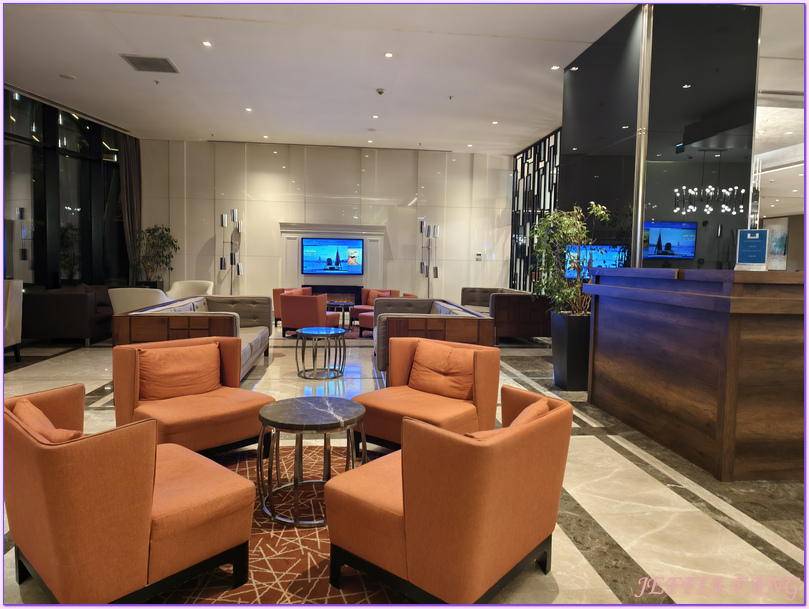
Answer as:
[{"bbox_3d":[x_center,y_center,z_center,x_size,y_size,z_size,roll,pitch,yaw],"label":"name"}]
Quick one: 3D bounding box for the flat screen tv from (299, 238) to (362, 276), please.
[{"bbox_3d":[-1.491,-0.990,11.238,1.283,0.753,0.070,1,4,-7],"label":"flat screen tv"}]

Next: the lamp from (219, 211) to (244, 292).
[{"bbox_3d":[-3.768,-0.919,11.756,0.494,2.312,0.460,1,4,-5],"label":"lamp"}]

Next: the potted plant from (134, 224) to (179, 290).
[{"bbox_3d":[-5.341,-0.746,11.598,0.920,1.940,0.897,1,4,-5],"label":"potted plant"}]

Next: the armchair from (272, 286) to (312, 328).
[{"bbox_3d":[-1.942,0.068,9.947,0.685,0.716,0.664,5,6,40],"label":"armchair"}]

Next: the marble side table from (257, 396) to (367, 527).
[{"bbox_3d":[-0.436,0.729,2.577,0.498,0.460,0.498,1,4,-5],"label":"marble side table"}]

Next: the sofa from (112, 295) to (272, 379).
[{"bbox_3d":[-1.951,0.359,5.452,0.940,0.732,2.438,0,4,-8],"label":"sofa"}]

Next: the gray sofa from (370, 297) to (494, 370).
[{"bbox_3d":[0.167,0.381,5.631,0.940,0.732,2.438,1,4,-4],"label":"gray sofa"}]

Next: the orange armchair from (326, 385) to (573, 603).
[{"bbox_3d":[0.173,0.718,2.086,0.685,0.716,0.664,5,6,39],"label":"orange armchair"}]

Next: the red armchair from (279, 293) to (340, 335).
[{"bbox_3d":[-1.508,0.175,8.673,0.664,0.716,0.685,3,5,23],"label":"red armchair"}]

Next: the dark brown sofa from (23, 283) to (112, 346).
[{"bbox_3d":[-4.713,0.117,8.148,0.954,0.736,1.955,1,4,-6],"label":"dark brown sofa"}]

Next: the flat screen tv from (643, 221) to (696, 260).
[{"bbox_3d":[2.801,-0.672,5.655,0.571,0.407,0.057,1,4,-5],"label":"flat screen tv"}]

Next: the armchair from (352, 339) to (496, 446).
[{"bbox_3d":[0.138,0.613,3.434,0.664,0.716,0.685,5,6,37],"label":"armchair"}]

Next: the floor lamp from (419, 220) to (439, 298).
[{"bbox_3d":[0.505,-0.675,11.282,0.406,2.091,0.394,1,4,-7],"label":"floor lamp"}]

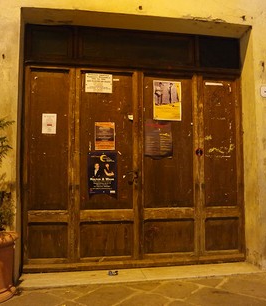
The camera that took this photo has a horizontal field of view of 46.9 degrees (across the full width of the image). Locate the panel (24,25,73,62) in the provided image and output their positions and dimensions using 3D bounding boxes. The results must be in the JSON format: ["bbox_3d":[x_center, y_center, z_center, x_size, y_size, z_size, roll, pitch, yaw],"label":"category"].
[{"bbox_3d":[-0.860,-1.129,3.170,0.480,0.366,0.040,0,-4,-9],"label":"panel"}]

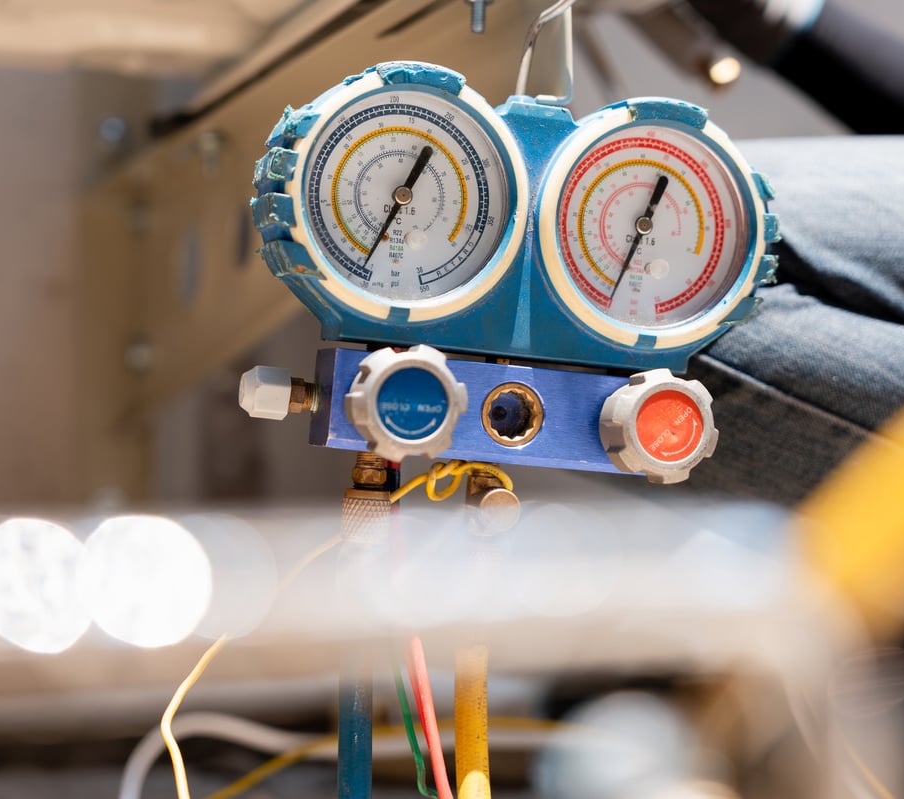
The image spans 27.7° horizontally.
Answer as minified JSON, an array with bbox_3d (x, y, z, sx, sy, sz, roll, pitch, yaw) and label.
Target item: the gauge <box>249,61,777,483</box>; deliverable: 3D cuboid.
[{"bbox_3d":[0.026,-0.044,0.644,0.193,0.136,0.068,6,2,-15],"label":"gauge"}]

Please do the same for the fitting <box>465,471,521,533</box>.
[{"bbox_3d":[0.014,0.036,0.658,0.017,0.025,0.025,6,2,-15],"label":"fitting"}]

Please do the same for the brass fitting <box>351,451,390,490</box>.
[{"bbox_3d":[-0.029,0.025,0.649,0.013,0.013,0.013,6,2,-15],"label":"brass fitting"}]

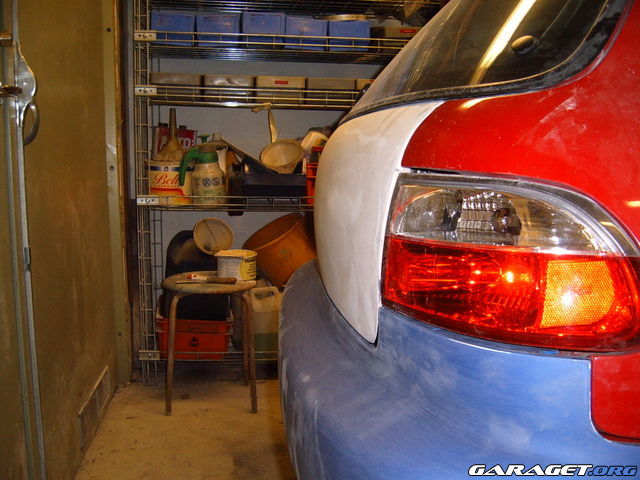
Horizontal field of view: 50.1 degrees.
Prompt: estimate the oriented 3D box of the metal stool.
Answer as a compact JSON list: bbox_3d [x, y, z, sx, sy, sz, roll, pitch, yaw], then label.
[{"bbox_3d":[-0.398,0.365,2.495,0.340,0.452,0.340,-1,8,-11],"label":"metal stool"}]

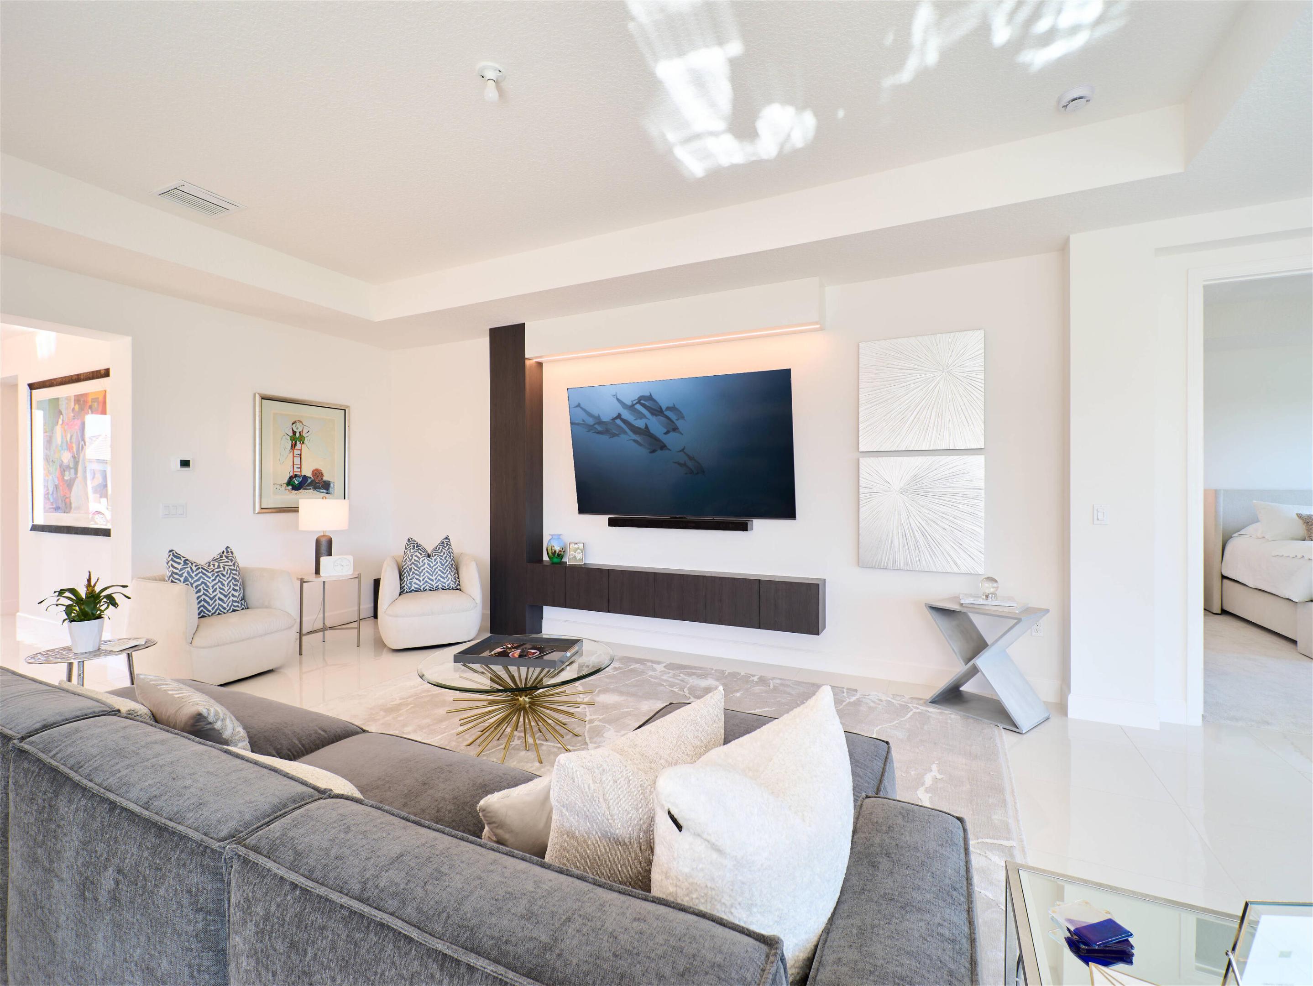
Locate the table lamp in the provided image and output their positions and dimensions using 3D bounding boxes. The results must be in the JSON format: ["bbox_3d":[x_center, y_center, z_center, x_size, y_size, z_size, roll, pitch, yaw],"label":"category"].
[{"bbox_3d":[-2.784,0.355,4.450,0.355,0.640,0.355,0,0,21],"label":"table lamp"}]

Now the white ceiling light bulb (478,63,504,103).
[{"bbox_3d":[-0.708,-1.738,2.275,0.116,0.125,0.116,0,0,0],"label":"white ceiling light bulb"}]

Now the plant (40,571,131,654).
[{"bbox_3d":[-2.766,0.572,2.573,0.310,0.385,0.310,0,0,24],"label":"plant"}]

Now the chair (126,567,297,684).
[{"bbox_3d":[-3.165,0.930,3.855,0.800,0.700,0.820,0,0,21],"label":"chair"}]

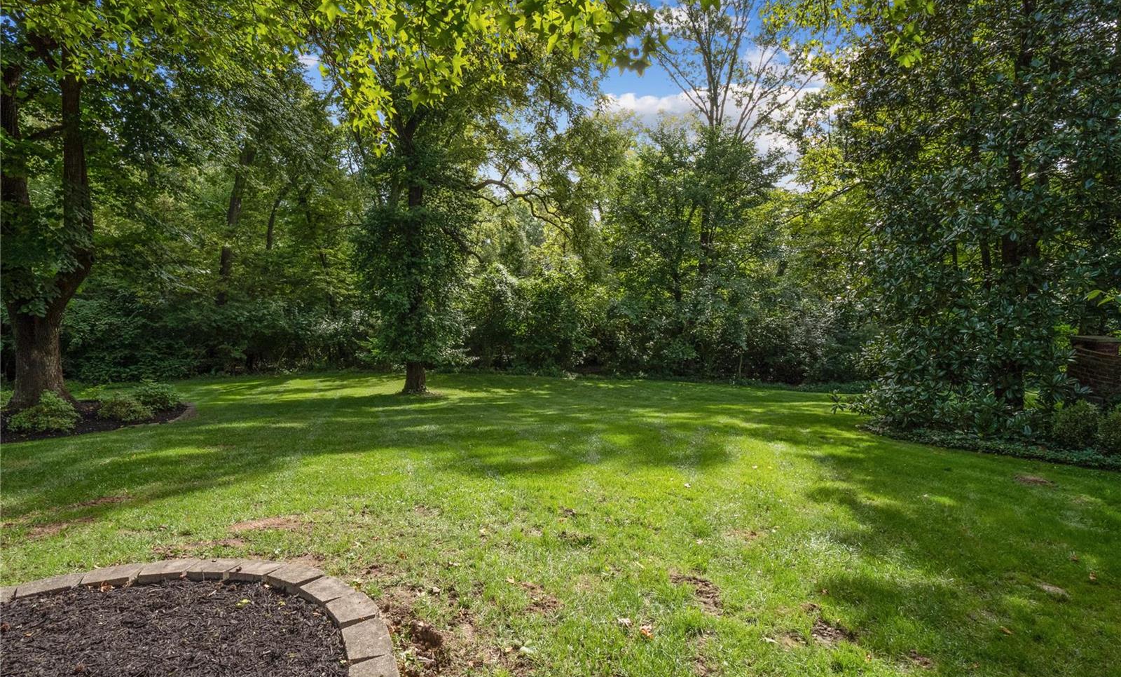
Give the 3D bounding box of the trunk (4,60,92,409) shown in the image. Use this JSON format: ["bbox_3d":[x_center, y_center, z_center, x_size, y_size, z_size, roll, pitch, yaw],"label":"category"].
[{"bbox_3d":[-10.634,-2.157,11.600,1.450,7.200,1.150,0,0,-43],"label":"trunk"}]

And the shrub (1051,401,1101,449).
[{"bbox_3d":[6.766,1.148,7.350,0.540,0.650,0.540,0,0,43],"label":"shrub"}]

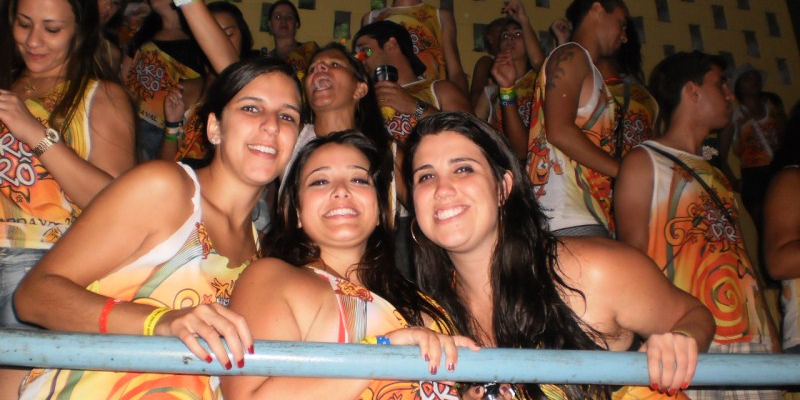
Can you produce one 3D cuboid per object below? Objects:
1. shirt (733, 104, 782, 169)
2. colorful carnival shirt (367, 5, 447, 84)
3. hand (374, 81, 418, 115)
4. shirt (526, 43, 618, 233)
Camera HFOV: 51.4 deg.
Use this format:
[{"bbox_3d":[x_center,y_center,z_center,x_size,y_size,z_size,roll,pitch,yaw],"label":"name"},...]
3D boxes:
[{"bbox_3d":[2.185,-0.371,5.100,0.350,0.450,0.240,-2,-24,1],"label":"shirt"},{"bbox_3d":[0.031,-0.673,3.930,0.420,0.630,0.260,-1,-24,-2],"label":"colorful carnival shirt"},{"bbox_3d":[-0.011,-0.314,2.550,0.130,0.105,0.090,6,-25,-17],"label":"hand"},{"bbox_3d":[0.526,-0.144,2.630,0.270,0.660,0.400,-2,-24,-1],"label":"shirt"}]

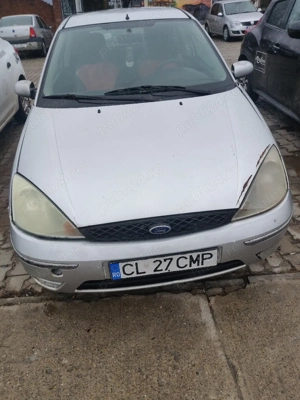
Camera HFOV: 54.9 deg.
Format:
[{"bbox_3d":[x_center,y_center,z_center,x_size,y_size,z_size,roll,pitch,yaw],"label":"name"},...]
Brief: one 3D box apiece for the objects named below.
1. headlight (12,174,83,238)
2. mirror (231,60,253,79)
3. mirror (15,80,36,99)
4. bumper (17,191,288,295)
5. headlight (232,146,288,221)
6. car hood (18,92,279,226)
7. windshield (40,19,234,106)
[{"bbox_3d":[-0.562,0.049,1.542,0.490,0.250,0.370,0,34,7],"label":"headlight"},{"bbox_3d":[0.751,-1.071,2.365,0.190,0.135,0.150,-7,34,-3],"label":"mirror"},{"bbox_3d":[-0.980,-0.876,2.276,0.190,0.135,0.150,-7,34,-3],"label":"mirror"},{"bbox_3d":[0.047,0.220,1.636,1.680,0.410,0.490,-7,34,-3],"label":"bumper"},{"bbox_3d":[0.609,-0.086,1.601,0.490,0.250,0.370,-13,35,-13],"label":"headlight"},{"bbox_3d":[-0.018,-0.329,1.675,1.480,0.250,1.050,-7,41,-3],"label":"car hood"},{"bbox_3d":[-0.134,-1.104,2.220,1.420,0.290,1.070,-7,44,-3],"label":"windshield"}]

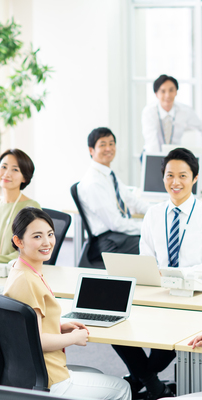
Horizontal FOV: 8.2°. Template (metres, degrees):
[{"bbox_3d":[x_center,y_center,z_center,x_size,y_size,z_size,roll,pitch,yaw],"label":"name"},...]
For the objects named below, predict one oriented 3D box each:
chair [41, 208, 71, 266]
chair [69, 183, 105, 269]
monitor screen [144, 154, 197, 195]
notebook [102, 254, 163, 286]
[{"bbox_3d":[-0.503,0.577,8.234,0.600,0.950,0.600,4,9,33],"label":"chair"},{"bbox_3d":[0.101,0.380,9.225,0.600,0.950,0.570,2,7,14],"label":"chair"},{"bbox_3d":[0.493,-0.175,9.900,0.450,0.320,0.090,3,8,27],"label":"monitor screen"},{"bbox_3d":[0.197,0.332,6.982,0.292,0.174,0.285,3,8,25],"label":"notebook"}]

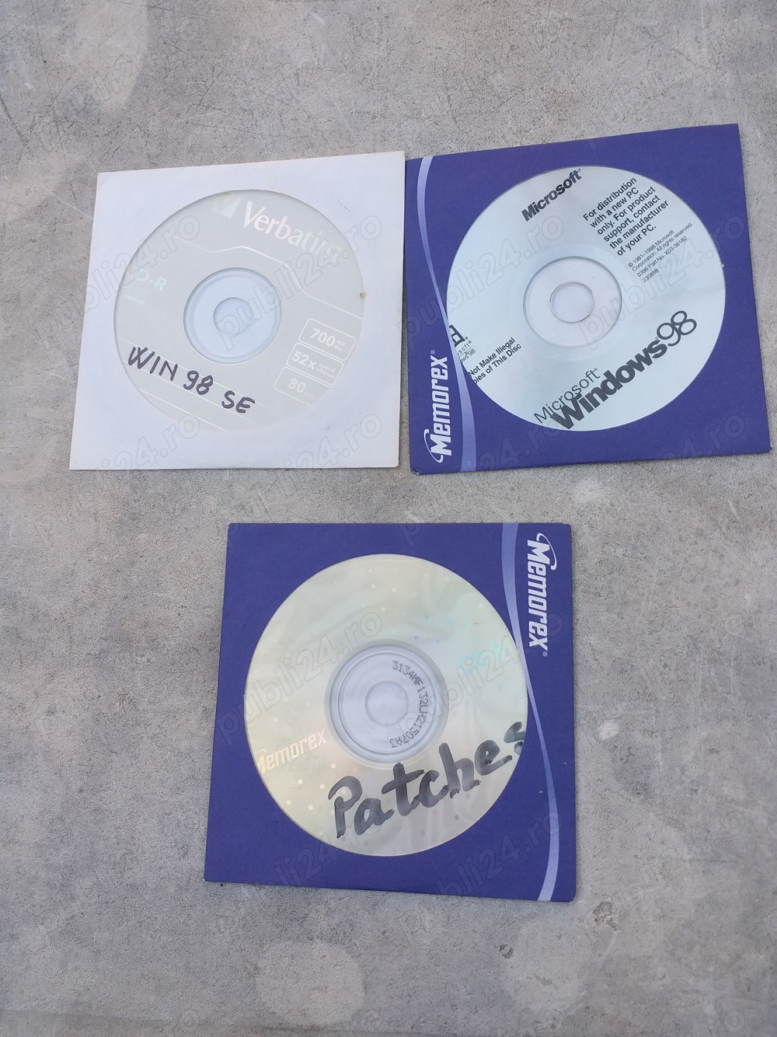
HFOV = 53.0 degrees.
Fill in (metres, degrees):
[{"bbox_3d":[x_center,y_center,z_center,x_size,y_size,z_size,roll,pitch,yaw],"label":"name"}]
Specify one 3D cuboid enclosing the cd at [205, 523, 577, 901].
[{"bbox_3d":[0.001,0.062,0.268,0.123,0.003,0.123,0,80,8],"label":"cd"}]

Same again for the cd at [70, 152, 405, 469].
[{"bbox_3d":[-0.058,-0.080,0.299,0.126,0.003,0.126,0,80,8],"label":"cd"}]

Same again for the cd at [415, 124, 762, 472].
[{"bbox_3d":[0.068,-0.081,0.283,0.123,0.003,0.123,-2,80,7],"label":"cd"}]

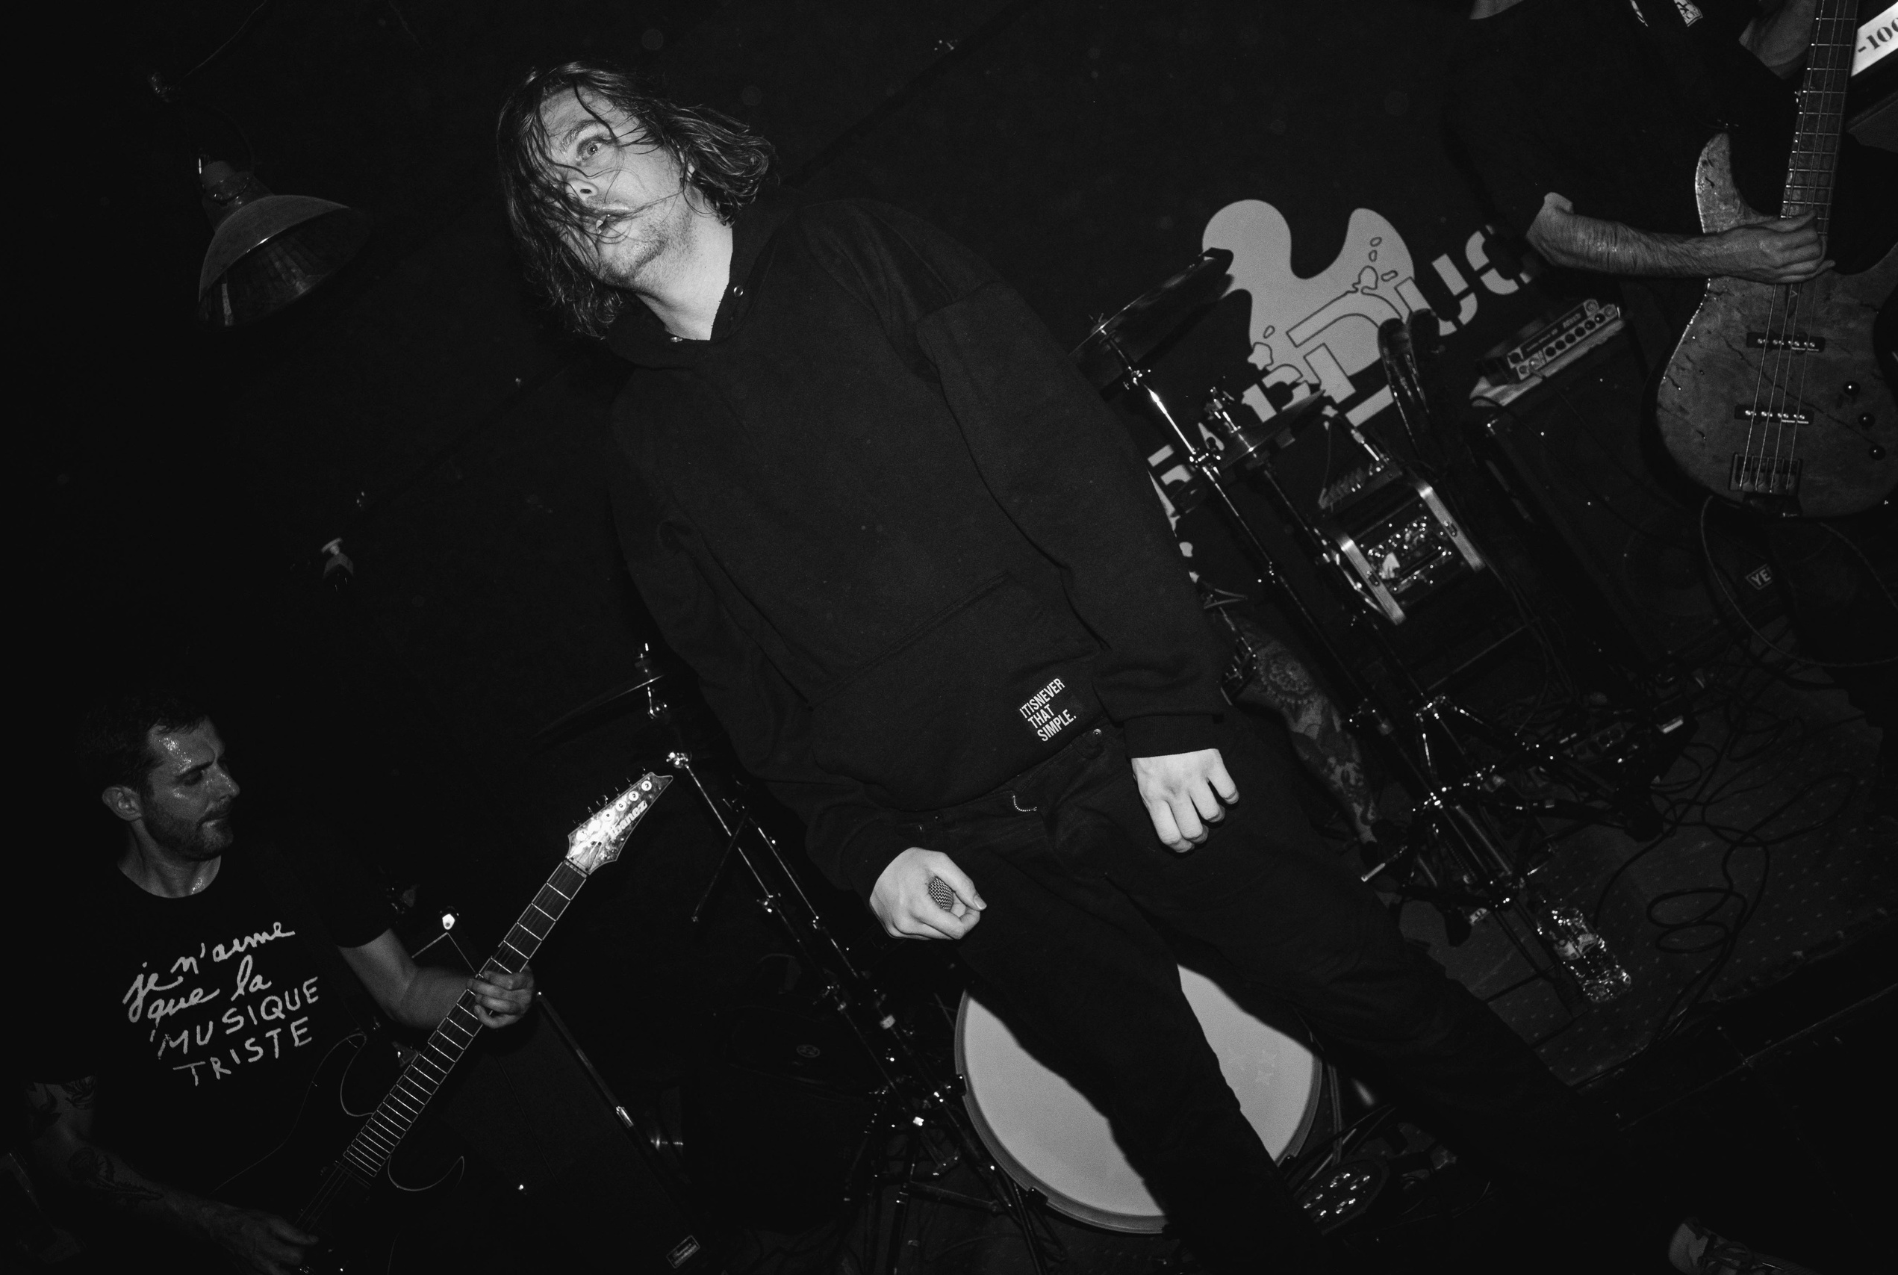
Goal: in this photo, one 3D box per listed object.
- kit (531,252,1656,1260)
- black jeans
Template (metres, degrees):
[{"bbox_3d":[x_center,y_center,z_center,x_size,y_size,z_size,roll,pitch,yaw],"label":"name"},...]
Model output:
[{"bbox_3d":[0.245,0.215,2.711,1.570,1.220,1.250,-35,-2,11],"label":"kit"},{"bbox_3d":[0.375,0.457,1.542,0.520,0.960,0.420,-35,-2,8],"label":"black jeans"}]

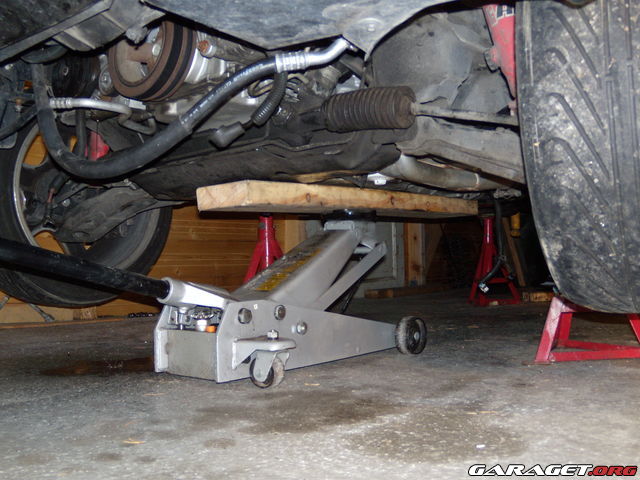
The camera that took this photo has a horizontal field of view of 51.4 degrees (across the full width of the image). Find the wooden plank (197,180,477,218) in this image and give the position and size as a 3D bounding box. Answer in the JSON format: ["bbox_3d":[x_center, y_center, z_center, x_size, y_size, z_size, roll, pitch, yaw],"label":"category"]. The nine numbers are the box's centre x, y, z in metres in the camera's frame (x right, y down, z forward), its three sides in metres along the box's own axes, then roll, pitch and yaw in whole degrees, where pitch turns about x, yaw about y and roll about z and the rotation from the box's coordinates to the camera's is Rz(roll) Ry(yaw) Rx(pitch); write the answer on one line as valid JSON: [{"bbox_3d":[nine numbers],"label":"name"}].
[{"bbox_3d":[0.117,-0.089,1.672,0.143,0.046,0.970,-4,-2,39],"label":"wooden plank"}]

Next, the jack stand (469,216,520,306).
[{"bbox_3d":[0.827,0.095,3.225,0.230,0.432,0.250,0,-1,-10],"label":"jack stand"}]

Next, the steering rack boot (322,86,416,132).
[{"bbox_3d":[0.073,-0.192,0.985,0.152,0.061,0.061,5,2,38],"label":"steering rack boot"}]

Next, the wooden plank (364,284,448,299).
[{"bbox_3d":[0.566,0.307,4.114,0.156,0.047,0.950,-1,-1,29],"label":"wooden plank"}]

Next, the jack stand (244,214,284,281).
[{"bbox_3d":[-0.175,0.102,2.204,0.250,0.375,0.230,0,-1,14],"label":"jack stand"}]

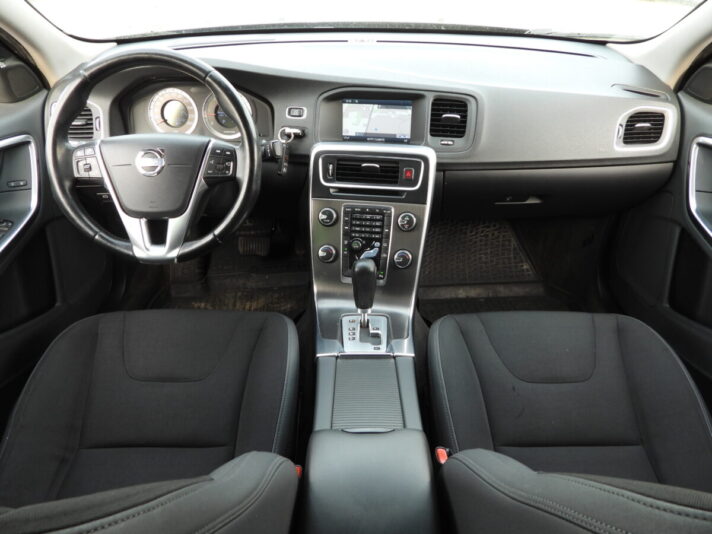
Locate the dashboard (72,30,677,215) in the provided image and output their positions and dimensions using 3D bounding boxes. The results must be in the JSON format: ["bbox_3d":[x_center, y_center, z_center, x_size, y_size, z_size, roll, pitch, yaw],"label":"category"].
[{"bbox_3d":[0.020,-0.378,1.291,1.420,0.380,0.540,0,29,0],"label":"dashboard"}]

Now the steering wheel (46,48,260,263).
[{"bbox_3d":[-0.361,-0.195,0.905,0.378,0.378,0.095,-1,9,-2],"label":"steering wheel"}]

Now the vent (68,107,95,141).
[{"bbox_3d":[-0.622,-0.323,1.107,0.080,0.080,0.040,0,22,0],"label":"vent"}]

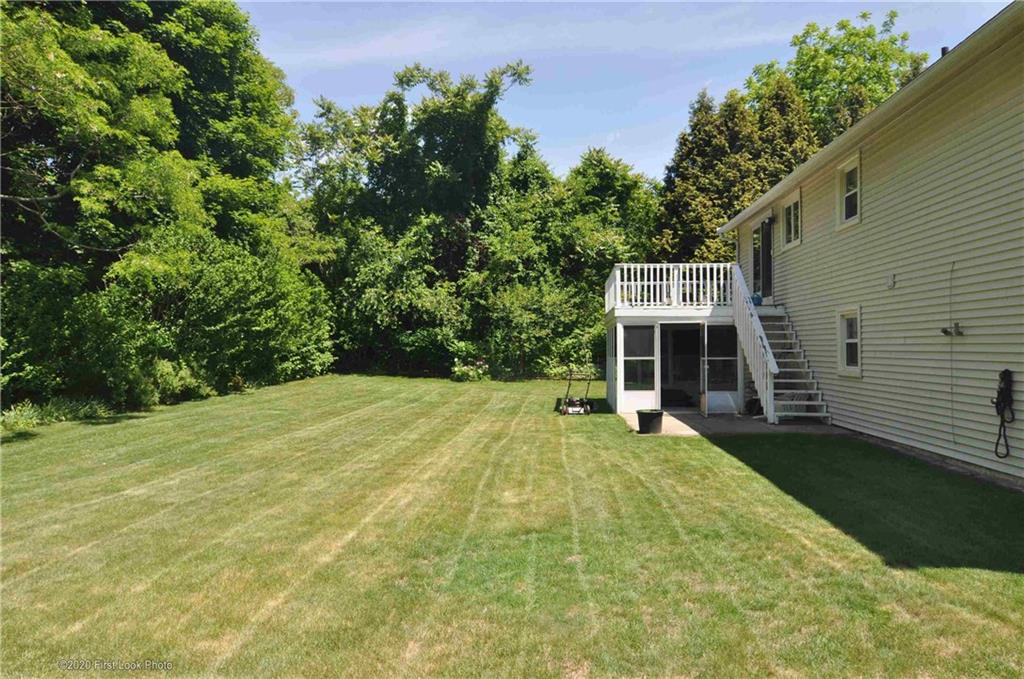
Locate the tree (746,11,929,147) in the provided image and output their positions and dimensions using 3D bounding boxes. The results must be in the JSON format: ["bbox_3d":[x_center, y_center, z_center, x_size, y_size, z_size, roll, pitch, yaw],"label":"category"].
[{"bbox_3d":[16.000,-7.000,30.000,9.500,17.200,9.000,0,0,0],"label":"tree"}]

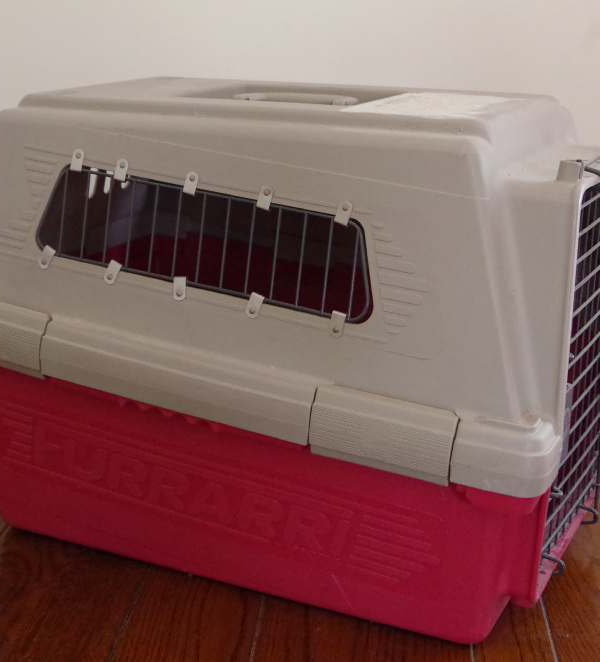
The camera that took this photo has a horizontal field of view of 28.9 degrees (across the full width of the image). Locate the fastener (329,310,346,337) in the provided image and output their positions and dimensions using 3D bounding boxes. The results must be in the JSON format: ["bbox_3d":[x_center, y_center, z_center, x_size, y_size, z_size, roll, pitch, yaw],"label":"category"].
[{"bbox_3d":[0.032,-0.006,1.000,0.013,0.022,0.005,13,10,24],"label":"fastener"}]

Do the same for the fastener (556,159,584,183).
[{"bbox_3d":[0.217,-0.129,0.932,0.018,0.017,0.014,8,19,25],"label":"fastener"}]

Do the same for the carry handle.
[{"bbox_3d":[-0.007,-0.221,1.135,0.131,0.020,0.023,8,19,25],"label":"carry handle"}]

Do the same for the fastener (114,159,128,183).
[{"bbox_3d":[-0.167,-0.150,1.085,0.013,0.021,0.005,13,10,24],"label":"fastener"}]

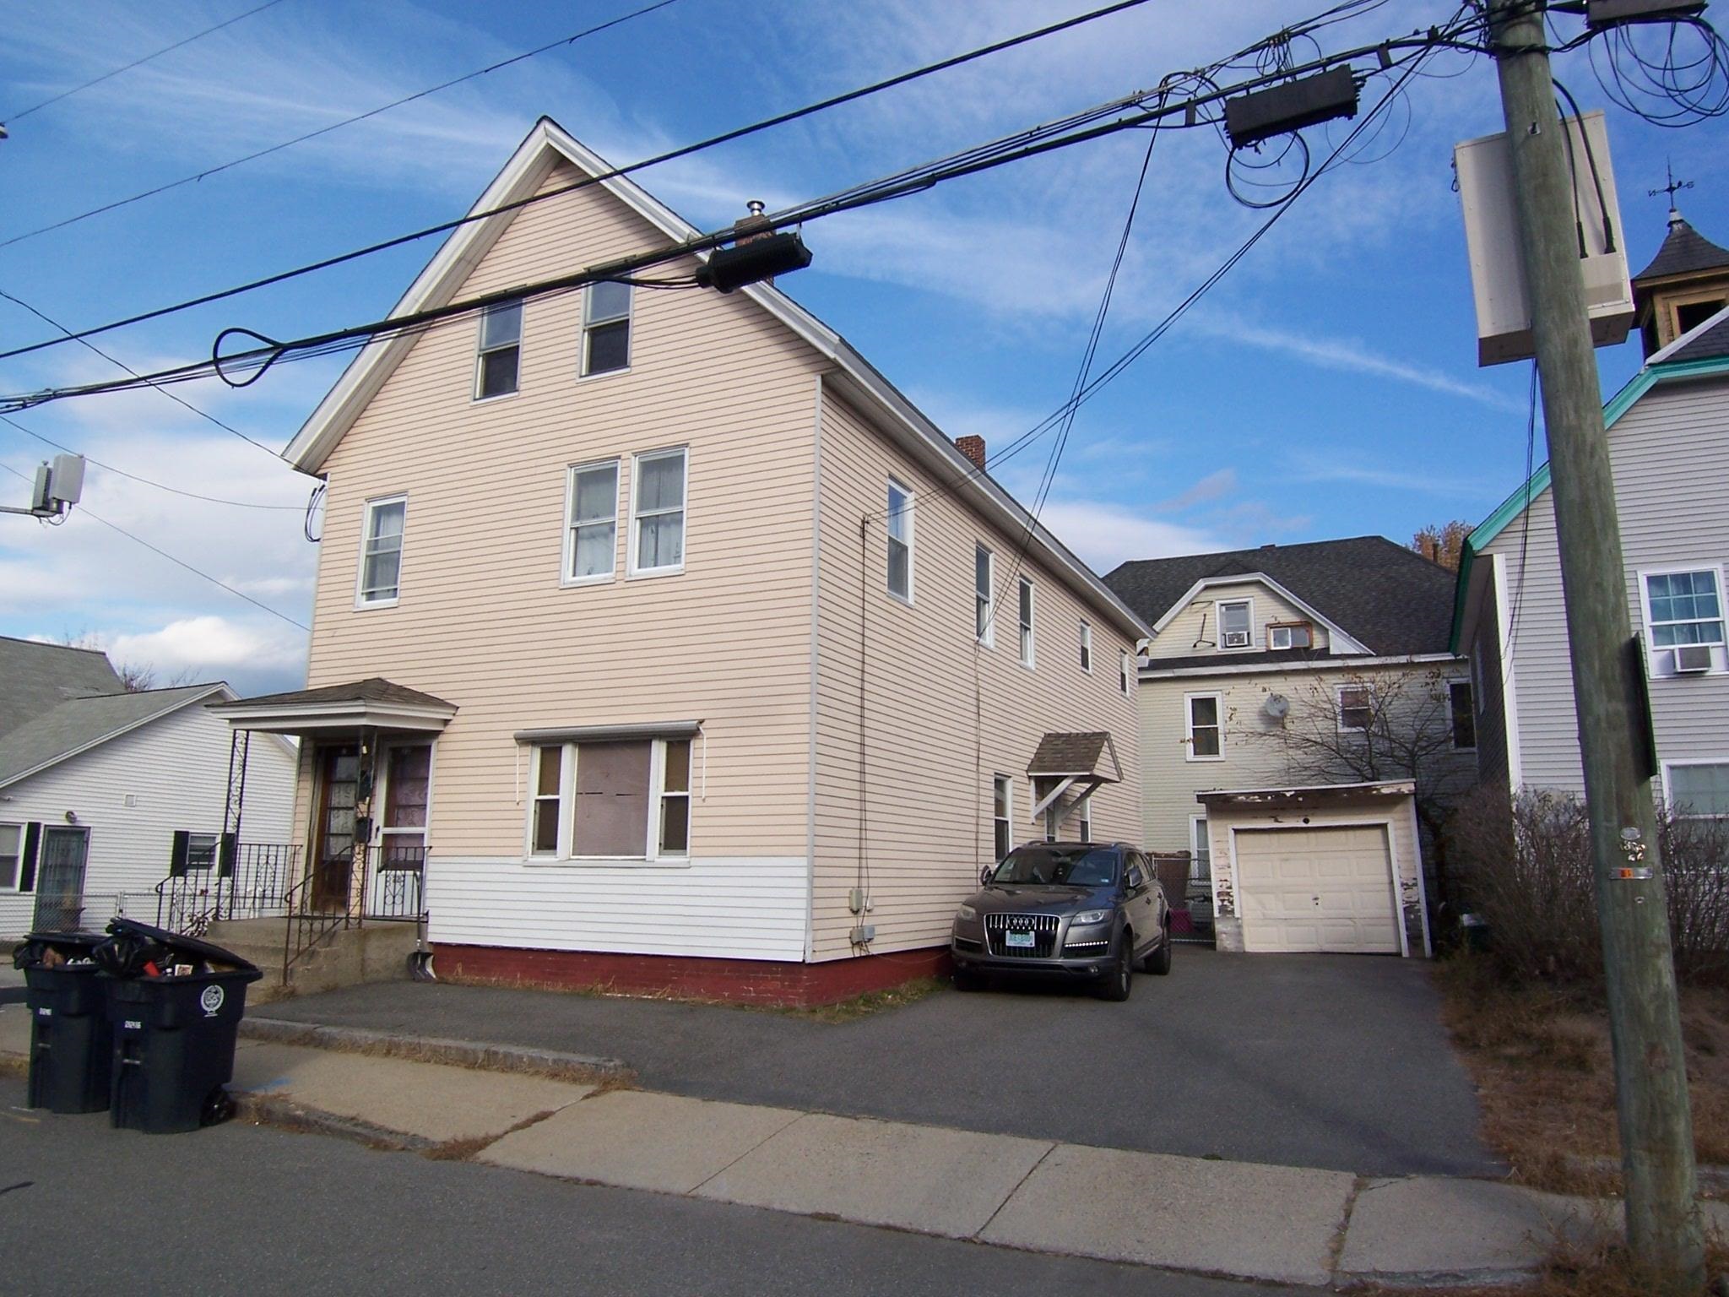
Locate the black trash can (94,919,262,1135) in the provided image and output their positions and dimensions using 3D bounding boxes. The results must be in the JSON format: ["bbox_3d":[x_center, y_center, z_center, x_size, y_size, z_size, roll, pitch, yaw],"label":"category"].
[{"bbox_3d":[-4.548,2.467,7.633,0.640,1.230,0.760,-5,-12,25],"label":"black trash can"}]

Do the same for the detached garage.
[{"bbox_3d":[8.401,4.103,21.192,3.420,2.750,5.600,-5,-12,25],"label":"detached garage"}]

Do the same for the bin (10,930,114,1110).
[{"bbox_3d":[-5.476,2.609,8.157,0.640,1.130,0.760,-5,-12,25],"label":"bin"}]

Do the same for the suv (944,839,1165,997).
[{"bbox_3d":[2.505,3.202,14.082,1.985,1.720,5.050,-4,-12,21],"label":"suv"}]

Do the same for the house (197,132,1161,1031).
[{"bbox_3d":[-0.843,-0.317,20.134,8.350,10.880,17.000,-5,-12,25],"label":"house"}]

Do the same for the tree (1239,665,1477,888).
[{"bbox_3d":[9.363,2.954,21.973,4.200,5.150,4.000,-5,-12,25],"label":"tree"}]

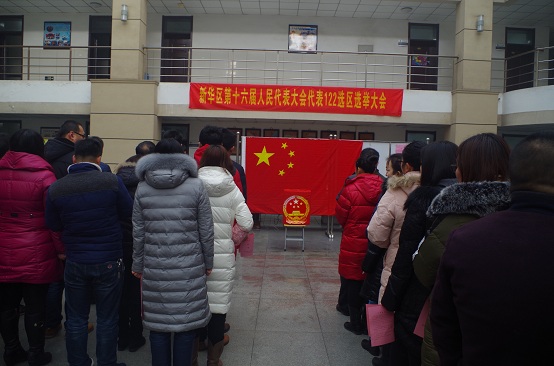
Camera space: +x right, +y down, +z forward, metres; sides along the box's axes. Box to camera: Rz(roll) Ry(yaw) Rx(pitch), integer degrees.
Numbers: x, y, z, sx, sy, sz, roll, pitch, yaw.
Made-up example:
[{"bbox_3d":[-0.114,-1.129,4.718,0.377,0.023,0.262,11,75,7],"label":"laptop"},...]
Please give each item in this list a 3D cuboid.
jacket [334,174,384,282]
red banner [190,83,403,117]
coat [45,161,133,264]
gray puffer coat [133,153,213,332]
[{"bbox_3d":[0.821,0.418,3.980,0.520,1.020,0.360,1,3,-15],"label":"jacket"},{"bbox_3d":[0.532,-2.277,11.300,5.780,0.720,0.050,2,3,0],"label":"red banner"},{"bbox_3d":[-1.379,0.223,3.030,0.600,0.740,0.370,1,3,-8],"label":"coat"},{"bbox_3d":[-0.668,0.372,2.660,0.500,1.120,0.360,2,3,0],"label":"gray puffer coat"}]

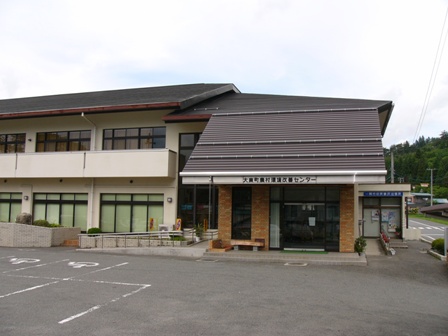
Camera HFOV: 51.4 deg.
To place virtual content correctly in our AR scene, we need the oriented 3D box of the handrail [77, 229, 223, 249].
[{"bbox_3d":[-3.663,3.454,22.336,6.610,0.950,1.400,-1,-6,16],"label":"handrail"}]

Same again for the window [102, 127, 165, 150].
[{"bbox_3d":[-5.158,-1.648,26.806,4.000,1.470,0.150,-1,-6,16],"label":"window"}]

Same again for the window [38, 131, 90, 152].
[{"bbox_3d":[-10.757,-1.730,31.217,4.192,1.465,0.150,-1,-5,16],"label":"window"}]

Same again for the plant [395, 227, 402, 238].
[{"bbox_3d":[11.349,4.195,30.300,0.520,0.780,0.500,-1,-6,16],"label":"plant"}]

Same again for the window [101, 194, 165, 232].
[{"bbox_3d":[-5.804,2.836,29.392,4.422,2.476,0.150,-1,-5,16],"label":"window"}]

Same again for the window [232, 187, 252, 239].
[{"bbox_3d":[0.801,2.001,20.795,0.920,2.310,0.120,-1,-6,16],"label":"window"}]

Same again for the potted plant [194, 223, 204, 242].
[{"bbox_3d":[-1.382,3.666,26.590,0.573,1.047,0.573,1,-5,0],"label":"potted plant"}]

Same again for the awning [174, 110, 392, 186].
[{"bbox_3d":[3.124,-1.207,23.381,9.250,4.327,5.200,-1,-5,16],"label":"awning"}]

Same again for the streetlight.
[{"bbox_3d":[33.440,3.500,74.737,1.200,6.700,0.400,-1,-5,16],"label":"streetlight"}]

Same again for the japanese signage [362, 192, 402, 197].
[{"bbox_3d":[9.913,1.655,29.051,2.351,0.293,0.100,-1,-5,16],"label":"japanese signage"}]

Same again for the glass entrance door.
[{"bbox_3d":[3.421,2.503,19.982,1.740,2.090,0.120,-1,-6,16],"label":"glass entrance door"}]

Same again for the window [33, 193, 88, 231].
[{"bbox_3d":[-9.731,2.619,27.638,3.840,2.270,0.150,-1,-6,16],"label":"window"}]

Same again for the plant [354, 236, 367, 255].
[{"bbox_3d":[5.898,3.373,20.119,0.482,0.809,0.482,-1,-5,16],"label":"plant"}]

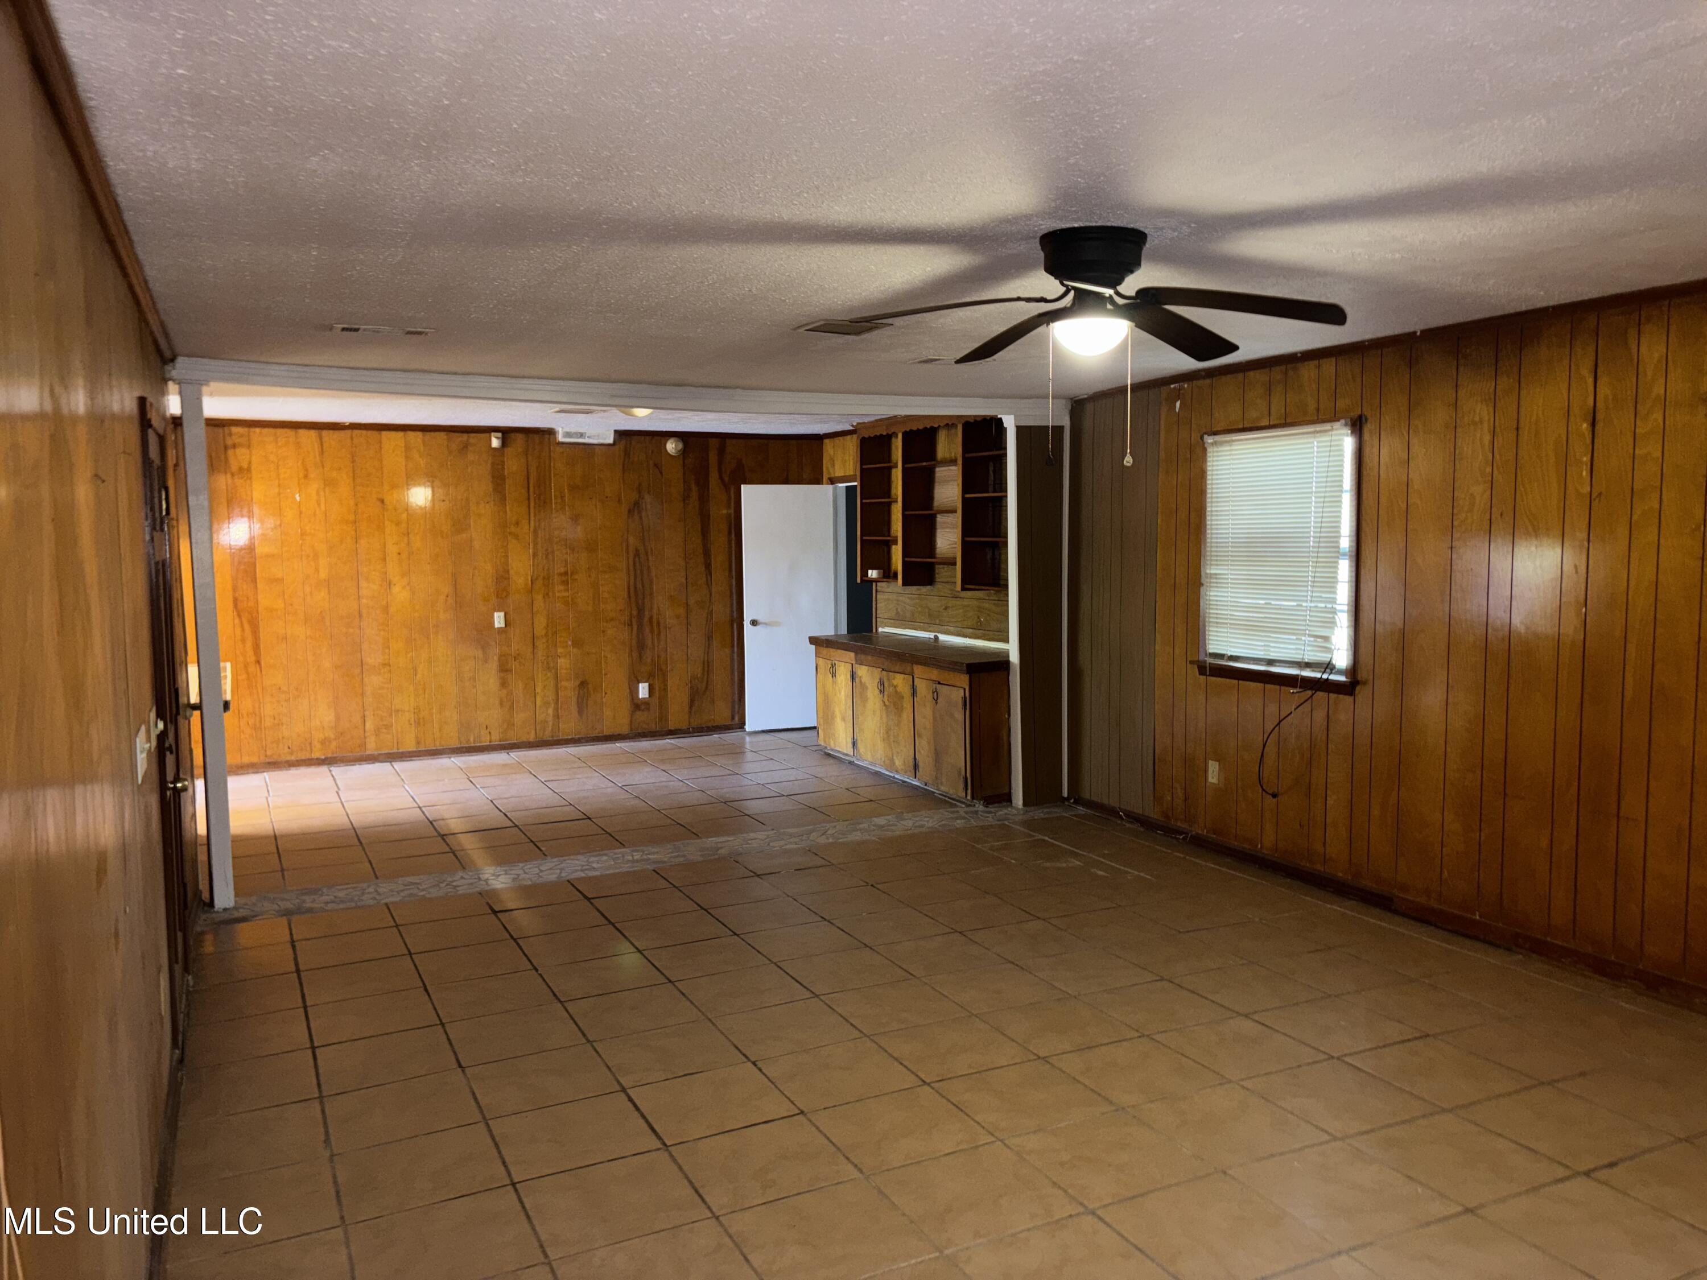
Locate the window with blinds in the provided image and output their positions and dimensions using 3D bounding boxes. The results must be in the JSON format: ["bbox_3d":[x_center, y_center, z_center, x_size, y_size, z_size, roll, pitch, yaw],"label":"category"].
[{"bbox_3d":[1.980,-0.420,6.062,0.100,1.160,0.950,-3,6,-26],"label":"window with blinds"}]

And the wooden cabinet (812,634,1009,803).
[{"bbox_3d":[0.431,0.461,8.672,0.610,0.870,2.130,-3,6,-26],"label":"wooden cabinet"}]

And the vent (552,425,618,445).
[{"bbox_3d":[-2.055,-1.571,9.882,0.450,0.135,0.060,-3,6,-26],"label":"vent"}]

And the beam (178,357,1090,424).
[{"bbox_3d":[-0.879,-1.253,6.574,4.700,0.115,0.130,-3,6,-26],"label":"beam"}]

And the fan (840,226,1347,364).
[{"bbox_3d":[0.633,-0.907,3.402,1.280,0.310,1.280,-3,6,-26],"label":"fan"}]

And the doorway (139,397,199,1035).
[{"bbox_3d":[-2.384,0.284,4.419,0.100,2.090,0.960,-3,6,-26],"label":"doorway"}]

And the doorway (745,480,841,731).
[{"bbox_3d":[-0.517,-0.271,10.585,0.820,2.020,0.080,-4,6,-29],"label":"doorway"}]

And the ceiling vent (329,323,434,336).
[{"bbox_3d":[-1.748,-1.149,4.761,0.350,0.025,0.180,-3,6,-26],"label":"ceiling vent"}]

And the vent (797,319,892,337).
[{"bbox_3d":[-0.040,-1.181,4.864,0.300,0.025,0.300,-3,6,-26],"label":"vent"}]

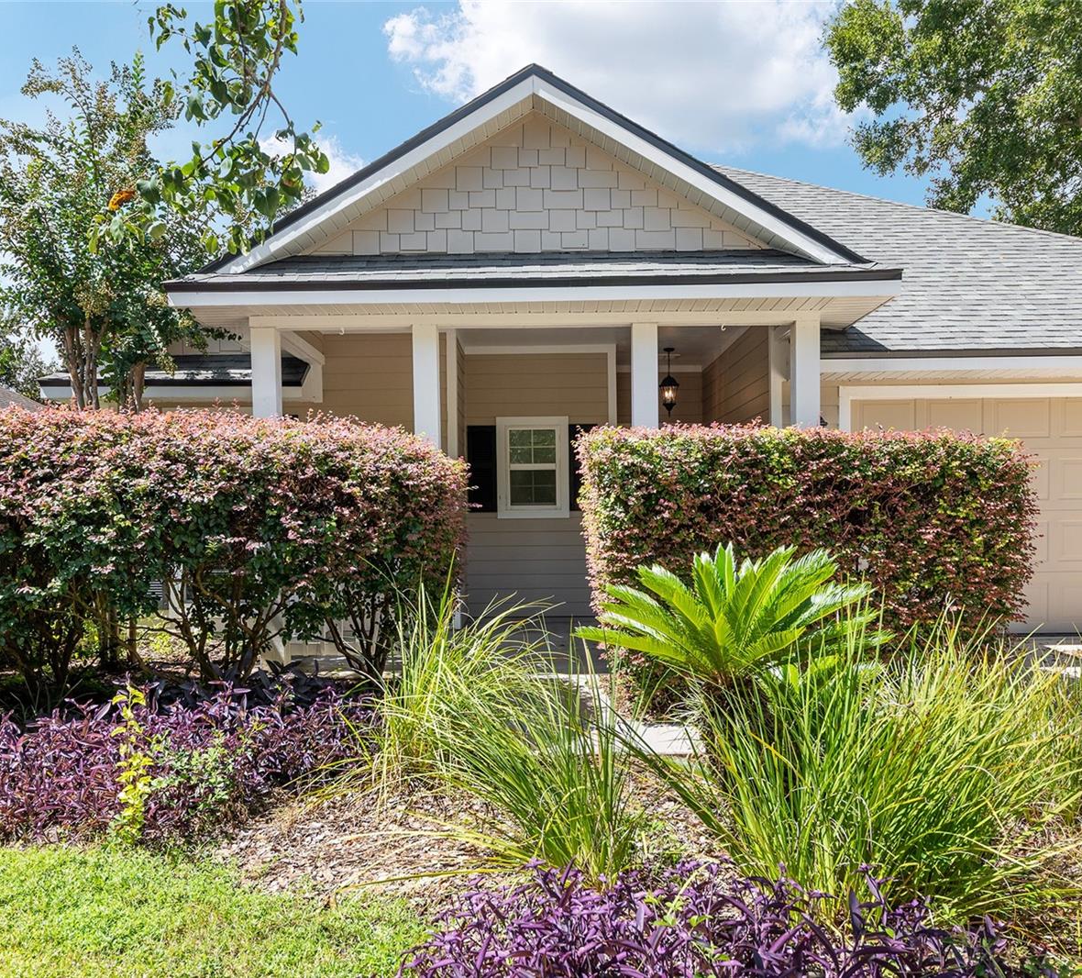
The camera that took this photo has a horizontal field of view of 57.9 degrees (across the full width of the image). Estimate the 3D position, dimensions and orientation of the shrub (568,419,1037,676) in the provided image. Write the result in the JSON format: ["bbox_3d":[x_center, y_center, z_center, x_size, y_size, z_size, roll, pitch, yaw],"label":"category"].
[{"bbox_3d":[1.620,0.460,6.200,2.750,1.680,1.000,-1,0,1],"label":"shrub"}]

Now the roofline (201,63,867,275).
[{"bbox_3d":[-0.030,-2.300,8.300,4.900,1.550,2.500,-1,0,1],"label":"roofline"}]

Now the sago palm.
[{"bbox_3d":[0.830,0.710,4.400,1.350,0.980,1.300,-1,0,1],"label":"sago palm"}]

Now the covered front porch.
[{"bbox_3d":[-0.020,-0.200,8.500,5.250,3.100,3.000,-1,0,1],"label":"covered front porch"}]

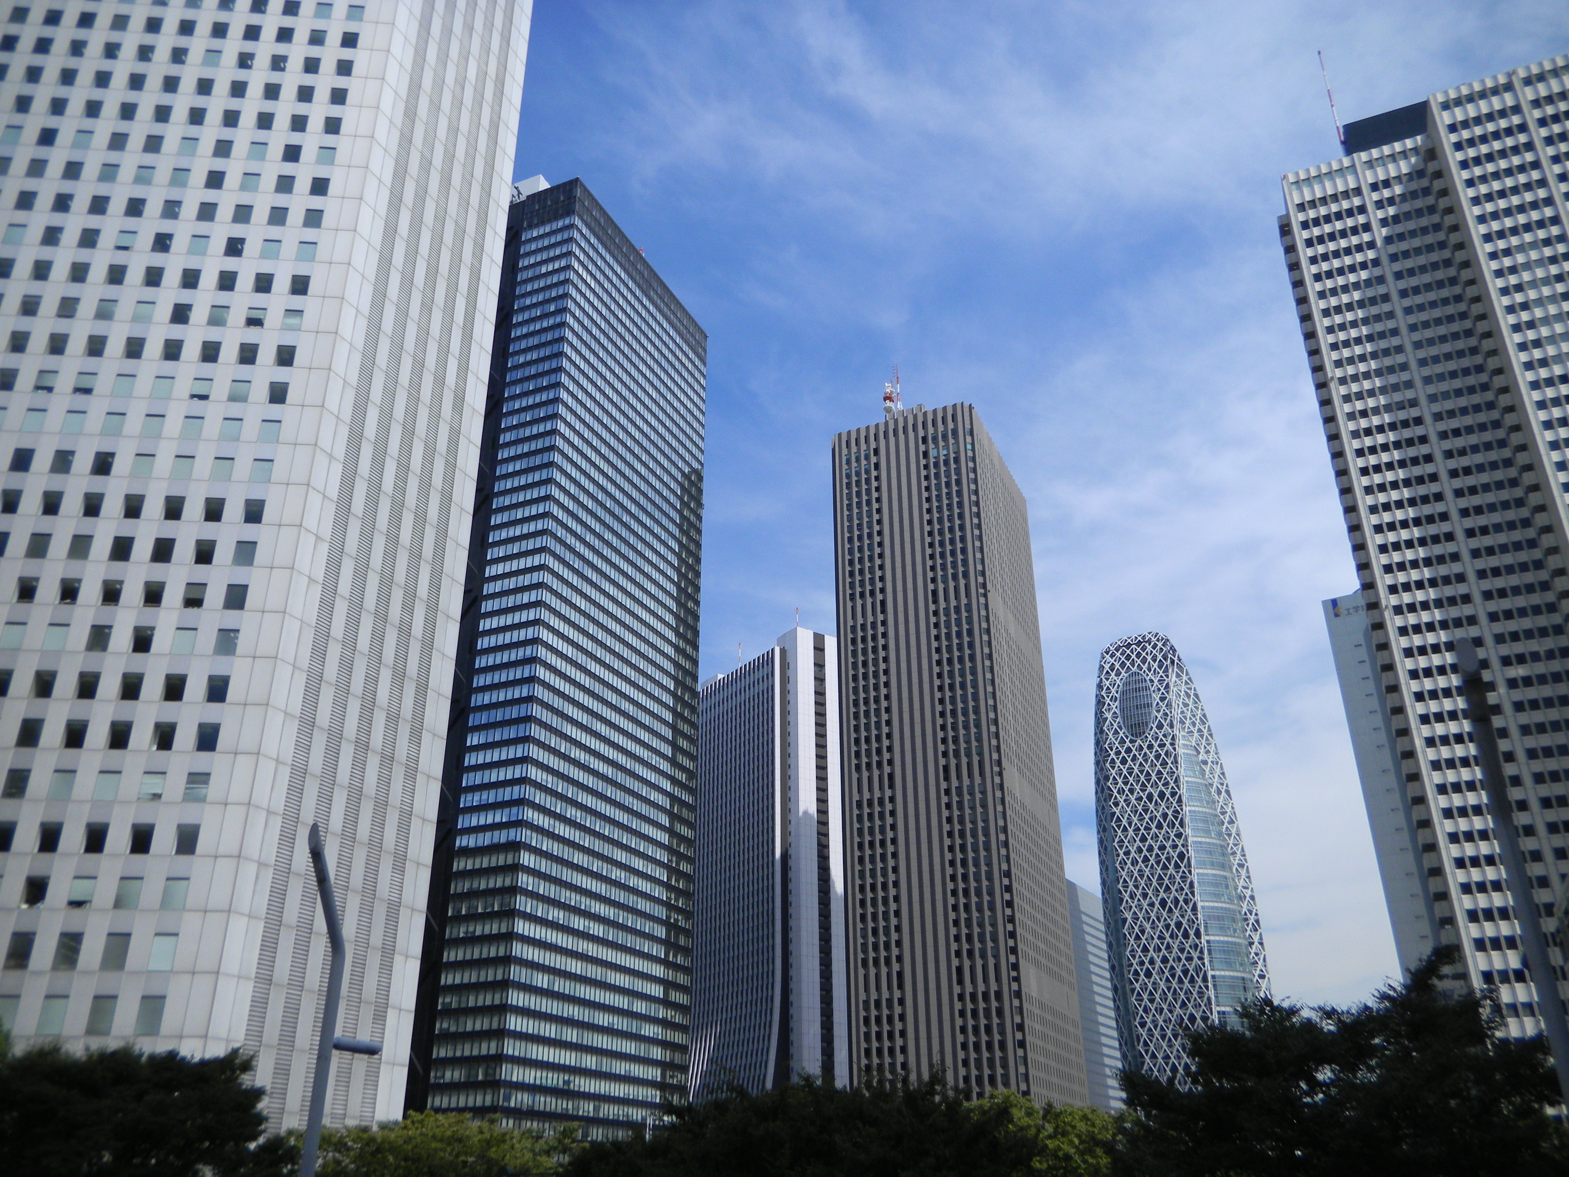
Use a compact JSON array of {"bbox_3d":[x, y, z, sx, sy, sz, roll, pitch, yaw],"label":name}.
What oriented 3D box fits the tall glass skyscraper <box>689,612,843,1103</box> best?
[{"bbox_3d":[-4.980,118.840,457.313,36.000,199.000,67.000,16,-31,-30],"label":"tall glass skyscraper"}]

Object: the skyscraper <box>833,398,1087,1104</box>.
[{"bbox_3d":[48.156,59.778,356.822,44.000,216.500,61.600,-11,-28,21],"label":"skyscraper"}]

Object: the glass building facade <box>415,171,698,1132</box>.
[{"bbox_3d":[-50.700,20.007,259.527,43.000,204.000,60.500,-11,-28,21],"label":"glass building facade"}]

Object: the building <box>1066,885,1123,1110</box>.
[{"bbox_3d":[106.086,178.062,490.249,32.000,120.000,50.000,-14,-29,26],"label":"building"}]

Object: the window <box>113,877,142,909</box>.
[{"bbox_3d":[-44.434,20.767,86.089,1.570,2.130,0.150,1,-26,-3],"label":"window"}]

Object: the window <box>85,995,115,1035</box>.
[{"bbox_3d":[-44.403,27.887,82.618,1.600,2.380,0.150,1,-26,-3],"label":"window"}]

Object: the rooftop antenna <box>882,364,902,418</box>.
[{"bbox_3d":[34.317,-61.523,397.050,6.200,20.000,5.500,-11,-28,21],"label":"rooftop antenna"}]

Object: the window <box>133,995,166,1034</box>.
[{"bbox_3d":[-41.329,27.969,82.789,1.580,2.370,0.150,1,-26,-3],"label":"window"}]

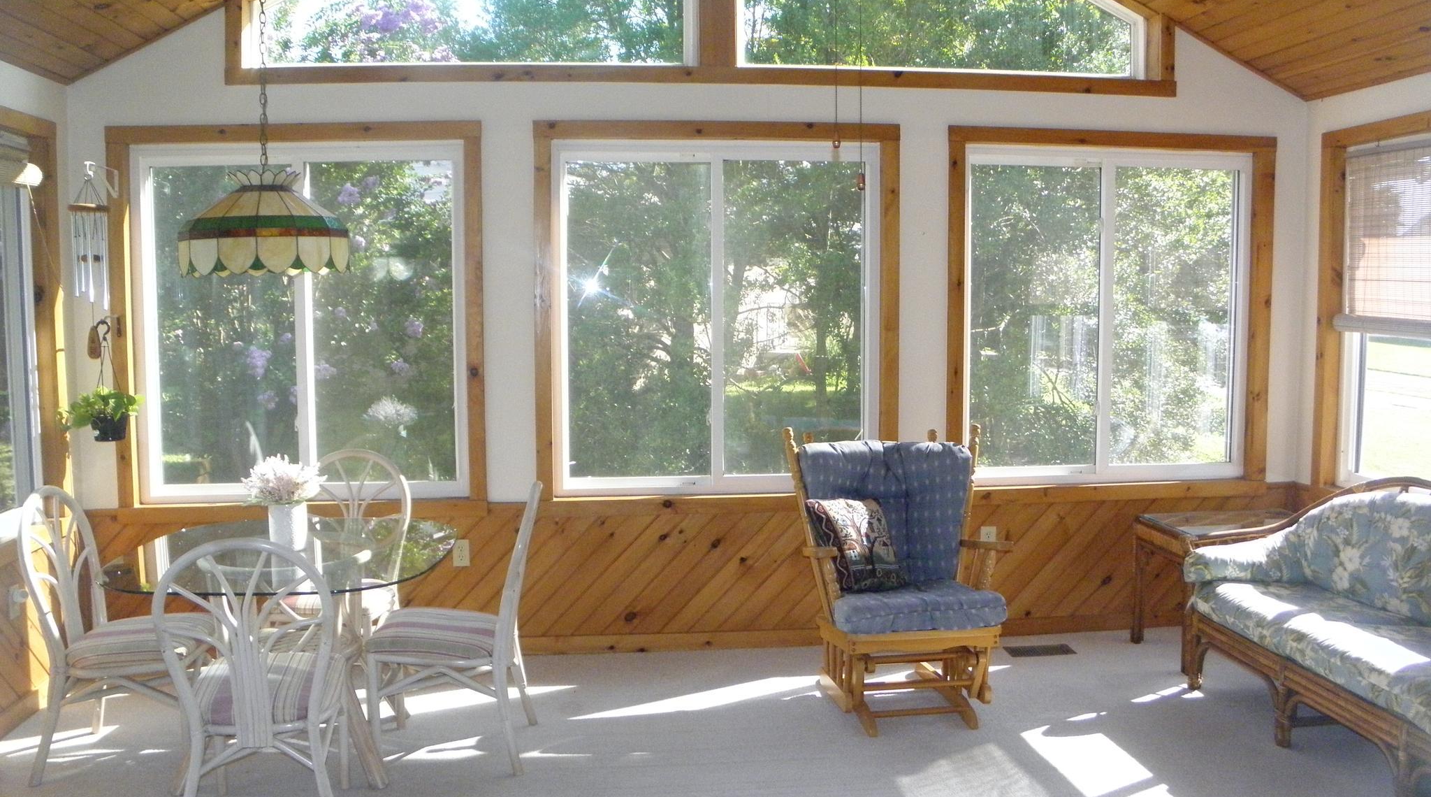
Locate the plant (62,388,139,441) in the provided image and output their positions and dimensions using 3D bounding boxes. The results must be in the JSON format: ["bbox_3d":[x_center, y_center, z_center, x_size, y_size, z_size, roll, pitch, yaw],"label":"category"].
[{"bbox_3d":[-2.388,0.058,4.496,0.310,0.220,0.260,-1,5,-6],"label":"plant"}]

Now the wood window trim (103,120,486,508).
[{"bbox_3d":[-1.747,-0.344,4.903,1.520,1.600,0.080,-1,4,-6],"label":"wood window trim"}]

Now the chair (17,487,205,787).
[{"bbox_3d":[-1.971,0.755,3.924,0.600,0.930,0.490,-1,4,-6],"label":"chair"}]

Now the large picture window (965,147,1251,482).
[{"bbox_3d":[1.750,-0.361,5.159,1.340,1.470,0.100,-1,5,-6],"label":"large picture window"}]

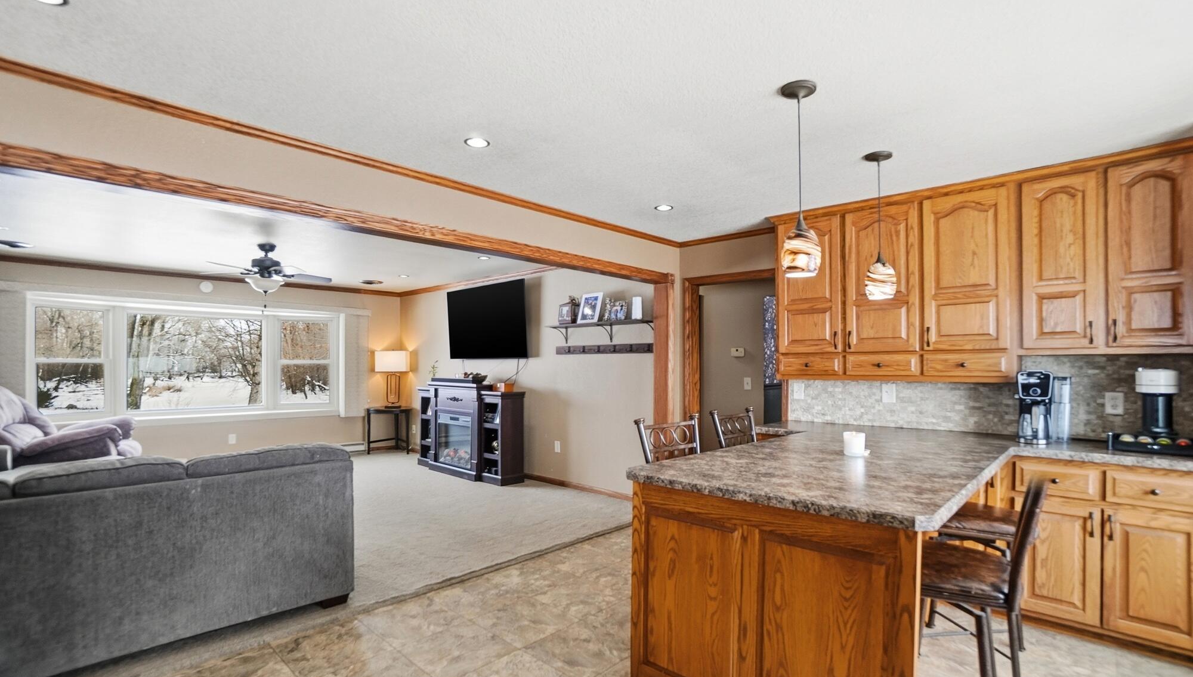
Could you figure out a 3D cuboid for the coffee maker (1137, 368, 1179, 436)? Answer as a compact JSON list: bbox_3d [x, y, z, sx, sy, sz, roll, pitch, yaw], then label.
[{"bbox_3d":[2.857,0.320,2.530,0.320,0.325,0.143,2,-3,-44],"label":"coffee maker"}]

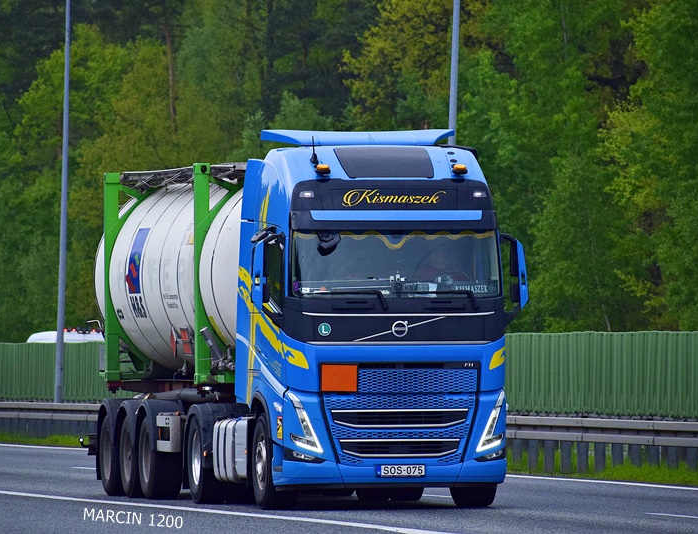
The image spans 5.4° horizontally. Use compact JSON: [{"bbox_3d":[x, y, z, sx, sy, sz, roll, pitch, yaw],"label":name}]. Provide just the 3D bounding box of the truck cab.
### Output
[{"bbox_3d":[0.275,0.557,78.250,2.800,4.020,2.600,0,-1,-12],"label":"truck cab"}]

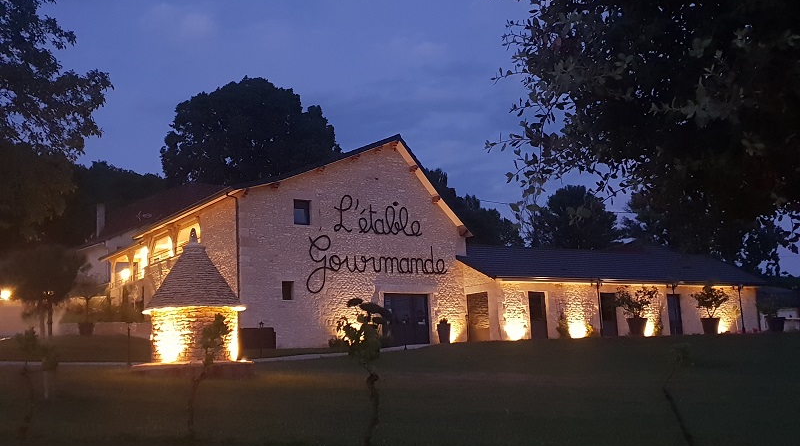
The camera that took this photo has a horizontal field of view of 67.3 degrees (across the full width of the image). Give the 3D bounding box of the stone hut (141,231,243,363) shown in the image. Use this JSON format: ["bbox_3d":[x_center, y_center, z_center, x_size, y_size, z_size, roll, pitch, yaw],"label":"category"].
[{"bbox_3d":[-6.245,2.189,18.127,3.080,3.917,3.050,-2,-10,0],"label":"stone hut"}]

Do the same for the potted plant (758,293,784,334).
[{"bbox_3d":[20.245,4.936,32.813,1.495,2.097,1.500,-2,-10,0],"label":"potted plant"}]

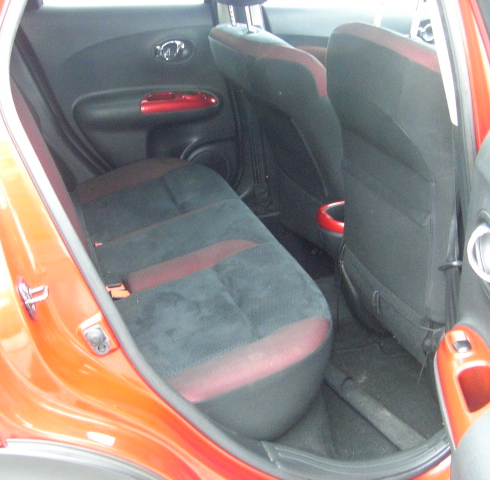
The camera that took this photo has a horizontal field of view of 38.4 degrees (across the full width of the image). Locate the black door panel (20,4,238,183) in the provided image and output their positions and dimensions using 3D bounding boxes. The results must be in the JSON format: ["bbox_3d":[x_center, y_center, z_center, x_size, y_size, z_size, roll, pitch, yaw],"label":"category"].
[{"bbox_3d":[-0.366,-0.444,2.365,0.735,0.655,0.120,-10,29,-20],"label":"black door panel"}]

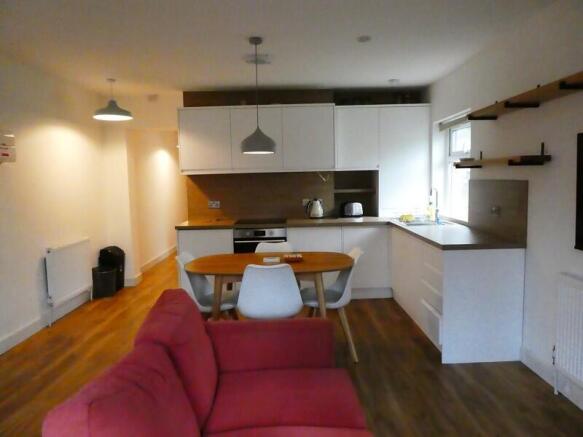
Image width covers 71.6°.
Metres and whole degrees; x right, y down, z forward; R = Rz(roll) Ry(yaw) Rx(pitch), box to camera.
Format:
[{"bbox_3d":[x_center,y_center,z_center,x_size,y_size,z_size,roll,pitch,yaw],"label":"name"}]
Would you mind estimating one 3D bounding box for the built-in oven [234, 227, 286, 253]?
[{"bbox_3d":[-0.340,0.380,4.812,0.601,0.600,0.560,-1,6,0],"label":"built-in oven"}]

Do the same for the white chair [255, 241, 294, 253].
[{"bbox_3d":[-0.149,0.657,3.529,0.480,0.825,0.530,-1,6,0],"label":"white chair"}]

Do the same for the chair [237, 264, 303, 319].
[{"bbox_3d":[-0.145,0.703,3.071,0.480,0.825,0.530,-1,6,0],"label":"chair"}]

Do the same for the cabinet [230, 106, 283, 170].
[{"bbox_3d":[-0.405,-0.913,4.740,0.600,0.740,0.300,-1,6,-1],"label":"cabinet"}]

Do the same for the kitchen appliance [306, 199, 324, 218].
[{"bbox_3d":[0.297,-0.122,4.976,0.215,0.245,0.160,-1,6,0],"label":"kitchen appliance"}]

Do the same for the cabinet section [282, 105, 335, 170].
[{"bbox_3d":[0.205,-0.960,4.882,0.609,0.743,0.320,-1,6,0],"label":"cabinet section"}]

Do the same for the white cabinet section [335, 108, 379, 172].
[{"bbox_3d":[0.768,-0.972,4.885,0.519,0.743,0.320,-1,6,0],"label":"white cabinet section"}]

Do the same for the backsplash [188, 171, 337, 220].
[{"bbox_3d":[-0.362,-0.272,4.940,1.800,0.560,0.020,-1,6,-1],"label":"backsplash"}]

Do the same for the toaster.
[{"bbox_3d":[0.743,-0.112,4.957,0.260,0.185,0.180,-1,6,-1],"label":"toaster"}]

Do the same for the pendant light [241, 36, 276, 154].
[{"bbox_3d":[-0.253,-0.909,3.017,0.265,0.835,0.265,-1,6,-1],"label":"pendant light"}]

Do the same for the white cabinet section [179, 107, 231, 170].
[{"bbox_3d":[-1.002,-0.928,4.876,0.609,0.738,0.320,-1,6,0],"label":"white cabinet section"}]

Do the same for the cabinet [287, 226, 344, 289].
[{"bbox_3d":[0.257,0.413,4.745,0.600,0.715,0.570,-1,6,-1],"label":"cabinet"}]

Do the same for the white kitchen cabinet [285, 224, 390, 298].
[{"bbox_3d":[0.539,0.483,4.864,1.152,0.867,0.589,-1,6,0],"label":"white kitchen cabinet"}]

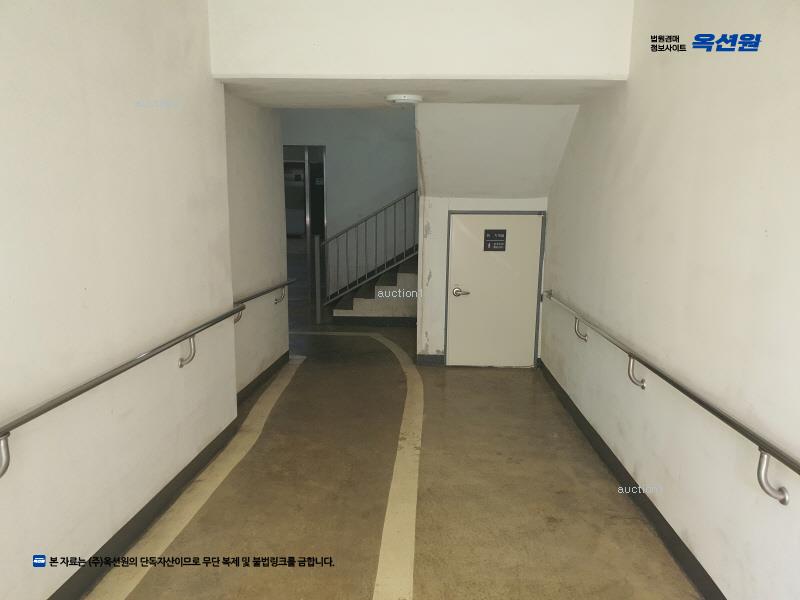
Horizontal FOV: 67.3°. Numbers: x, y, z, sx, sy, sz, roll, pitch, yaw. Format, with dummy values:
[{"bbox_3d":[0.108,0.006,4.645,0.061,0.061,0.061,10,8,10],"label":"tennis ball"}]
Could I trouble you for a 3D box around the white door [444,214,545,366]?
[{"bbox_3d":[0.933,-0.073,6.004,0.893,1.544,0.060,1,11,3],"label":"white door"}]

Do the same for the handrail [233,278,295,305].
[{"bbox_3d":[-1.201,0.012,5.396,0.115,0.218,1.850,1,8,3],"label":"handrail"}]

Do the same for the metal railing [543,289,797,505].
[{"bbox_3d":[1.230,0.316,3.420,0.115,0.218,4.100,1,8,3],"label":"metal railing"}]

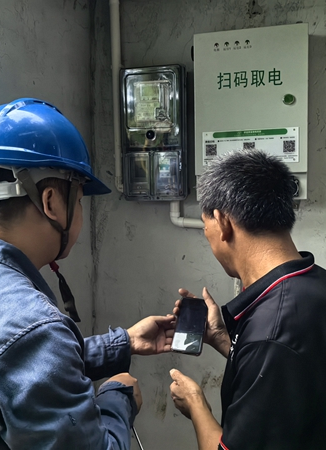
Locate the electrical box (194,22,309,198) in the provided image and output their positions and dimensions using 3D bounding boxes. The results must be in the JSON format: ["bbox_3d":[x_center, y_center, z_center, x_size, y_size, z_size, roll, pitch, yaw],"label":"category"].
[{"bbox_3d":[0.264,-0.314,1.397,0.313,0.477,0.147,0,5,14],"label":"electrical box"}]

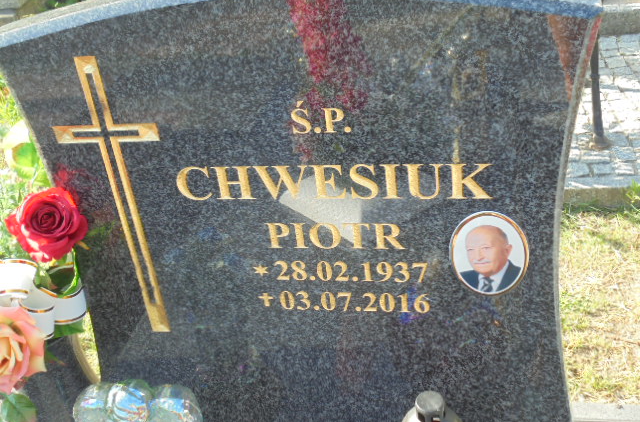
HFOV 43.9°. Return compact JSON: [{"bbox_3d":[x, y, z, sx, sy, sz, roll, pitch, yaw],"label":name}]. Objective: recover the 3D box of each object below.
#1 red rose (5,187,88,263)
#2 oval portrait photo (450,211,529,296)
[{"bbox_3d":[-0.317,0.017,0.921,0.096,0.088,0.068,-19,0,-18],"label":"red rose"},{"bbox_3d":[0.194,0.049,0.906,0.090,0.120,0.010,0,33,11],"label":"oval portrait photo"}]

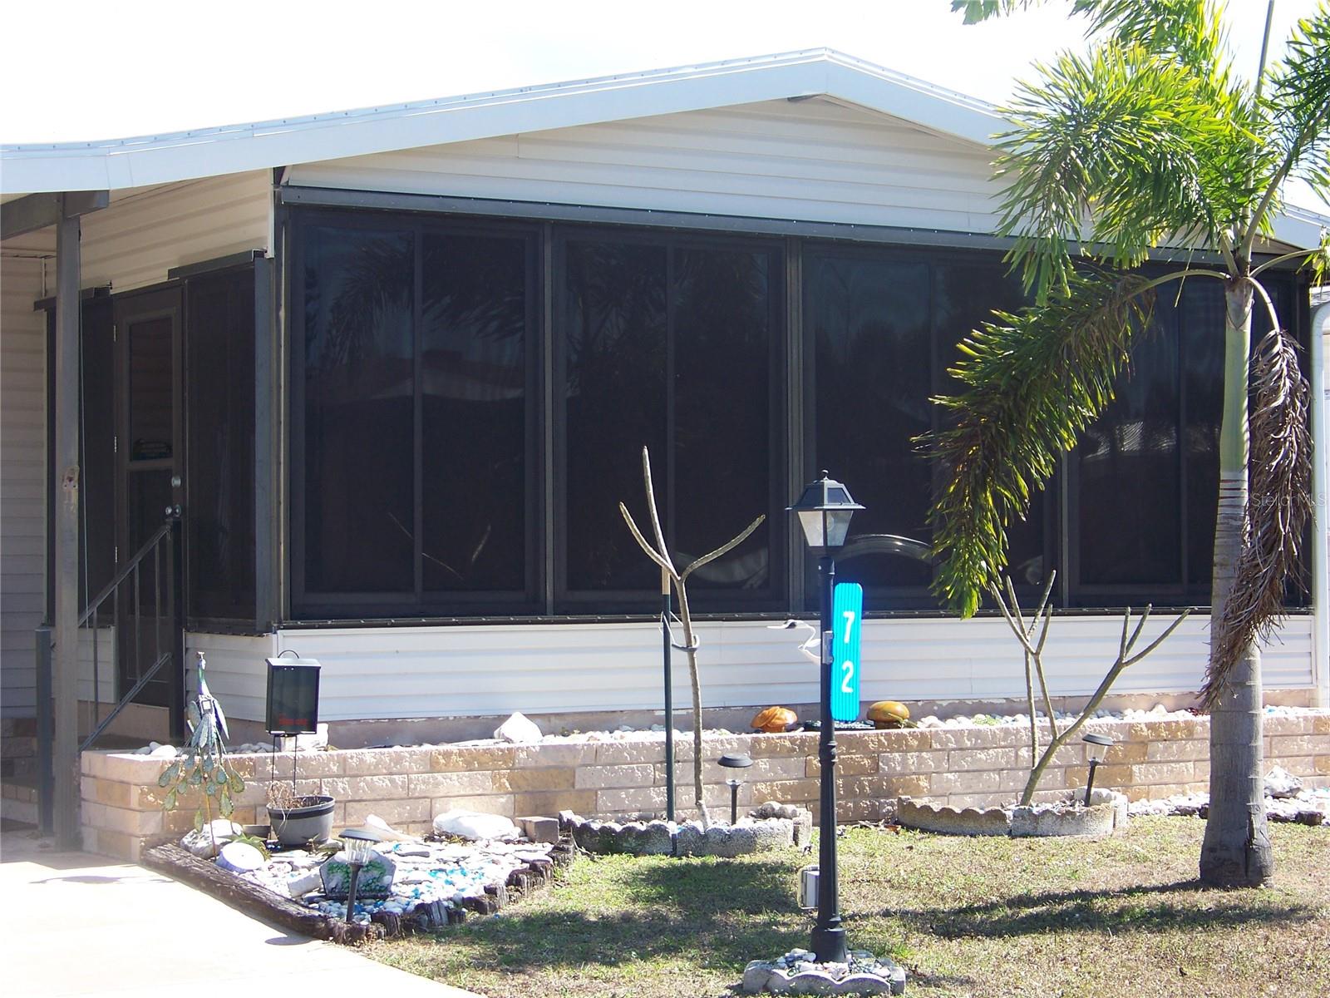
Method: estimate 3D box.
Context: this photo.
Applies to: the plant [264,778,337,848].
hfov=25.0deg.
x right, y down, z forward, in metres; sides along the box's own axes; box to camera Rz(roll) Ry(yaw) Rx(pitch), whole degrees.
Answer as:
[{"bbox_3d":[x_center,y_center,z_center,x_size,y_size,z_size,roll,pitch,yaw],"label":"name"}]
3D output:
[{"bbox_3d":[-1.495,1.286,12.300,0.290,0.265,0.280,0,-1,0],"label":"plant"}]

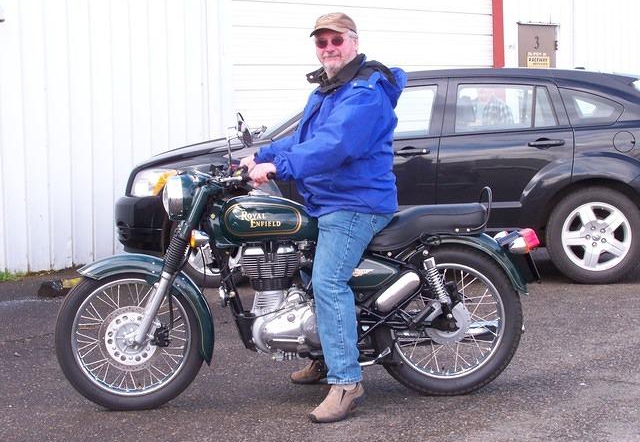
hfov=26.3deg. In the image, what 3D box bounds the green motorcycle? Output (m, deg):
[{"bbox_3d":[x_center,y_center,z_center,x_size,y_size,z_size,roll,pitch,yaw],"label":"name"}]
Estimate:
[{"bbox_3d":[-0.074,0.188,5.951,2.142,1.218,0.812,-2,5,-8],"label":"green motorcycle"}]

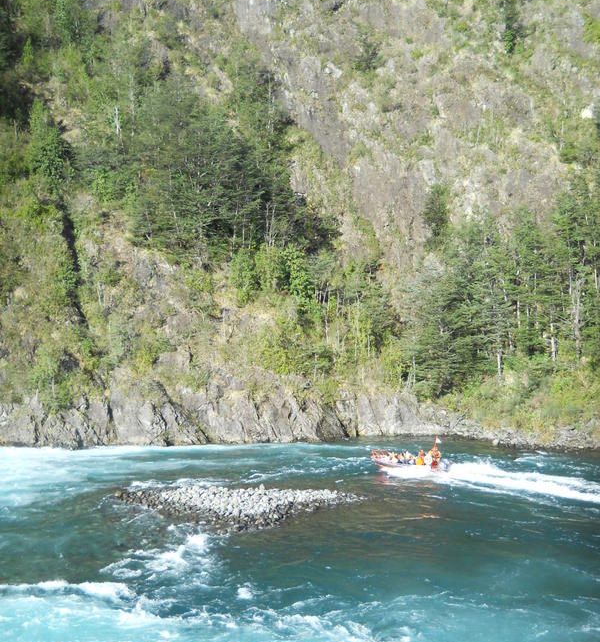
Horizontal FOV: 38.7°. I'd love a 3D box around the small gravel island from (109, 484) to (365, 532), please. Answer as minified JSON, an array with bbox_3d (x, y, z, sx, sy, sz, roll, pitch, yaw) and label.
[{"bbox_3d":[-4.400,12.400,60.000,17.600,1.100,11.500,-1,0,0],"label":"small gravel island"}]

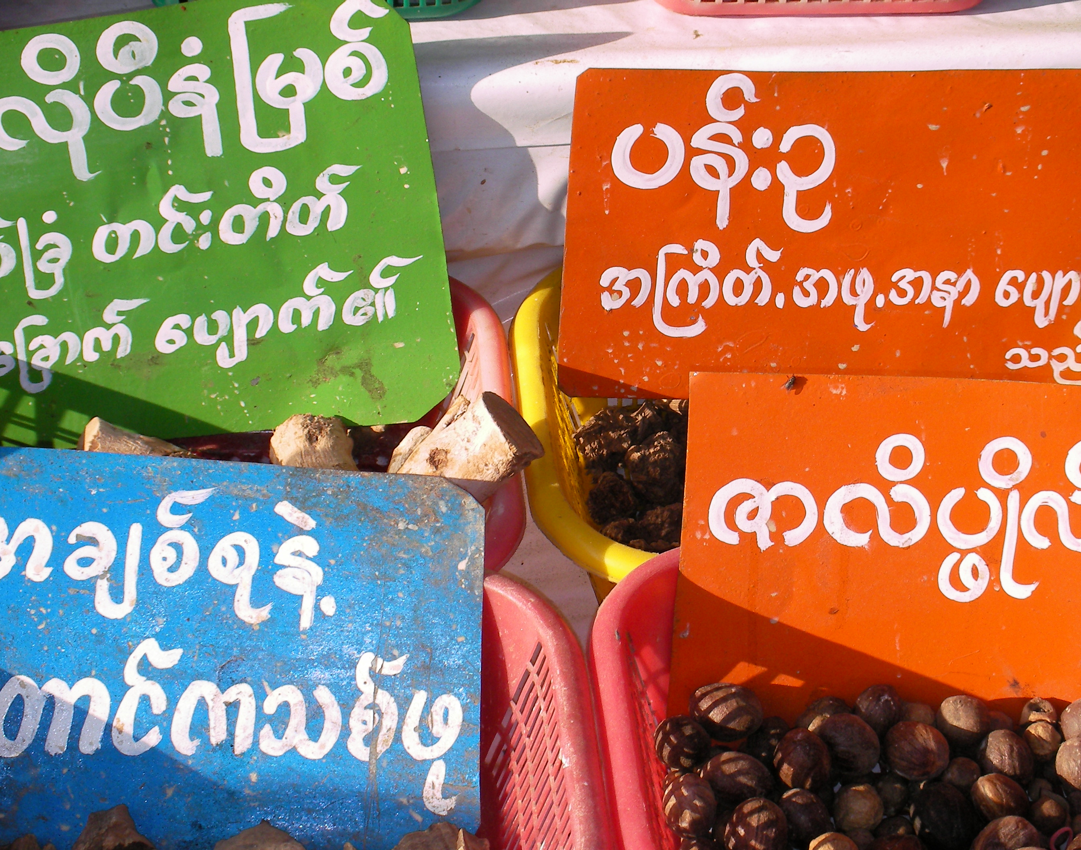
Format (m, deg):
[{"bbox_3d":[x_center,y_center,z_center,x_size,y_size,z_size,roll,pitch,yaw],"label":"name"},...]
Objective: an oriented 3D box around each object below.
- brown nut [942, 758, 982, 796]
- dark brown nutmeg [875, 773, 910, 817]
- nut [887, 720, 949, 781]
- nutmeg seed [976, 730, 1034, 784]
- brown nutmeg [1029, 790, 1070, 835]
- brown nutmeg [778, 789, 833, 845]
[{"bbox_3d":[0.171,0.143,1.250,0.016,0.016,0.016,0,43,0],"label":"brown nut"},{"bbox_3d":[0.142,0.150,1.246,0.017,0.017,0.017,0,43,0],"label":"dark brown nutmeg"},{"bbox_3d":[0.154,0.133,1.251,0.026,0.024,0.024,0,43,0],"label":"nut"},{"bbox_3d":[0.192,0.137,1.269,0.022,0.022,0.025,-21,50,-19],"label":"nutmeg seed"},{"bbox_3d":[0.208,0.159,1.259,0.017,0.017,0.017,0,46,0],"label":"brown nutmeg"},{"bbox_3d":[0.108,0.159,1.250,0.020,0.021,0.025,-19,49,-17],"label":"brown nutmeg"}]

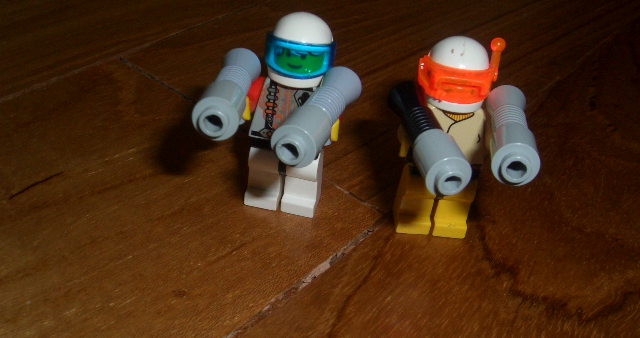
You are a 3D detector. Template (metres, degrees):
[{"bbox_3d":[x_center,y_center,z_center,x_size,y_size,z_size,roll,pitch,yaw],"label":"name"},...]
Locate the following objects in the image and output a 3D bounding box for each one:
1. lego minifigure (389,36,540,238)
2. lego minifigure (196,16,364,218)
[{"bbox_3d":[0.027,-0.001,0.128,0.028,0.043,0.033,4,32,-4],"label":"lego minifigure"},{"bbox_3d":[-0.008,-0.006,0.130,0.029,0.043,0.034,11,32,6],"label":"lego minifigure"}]

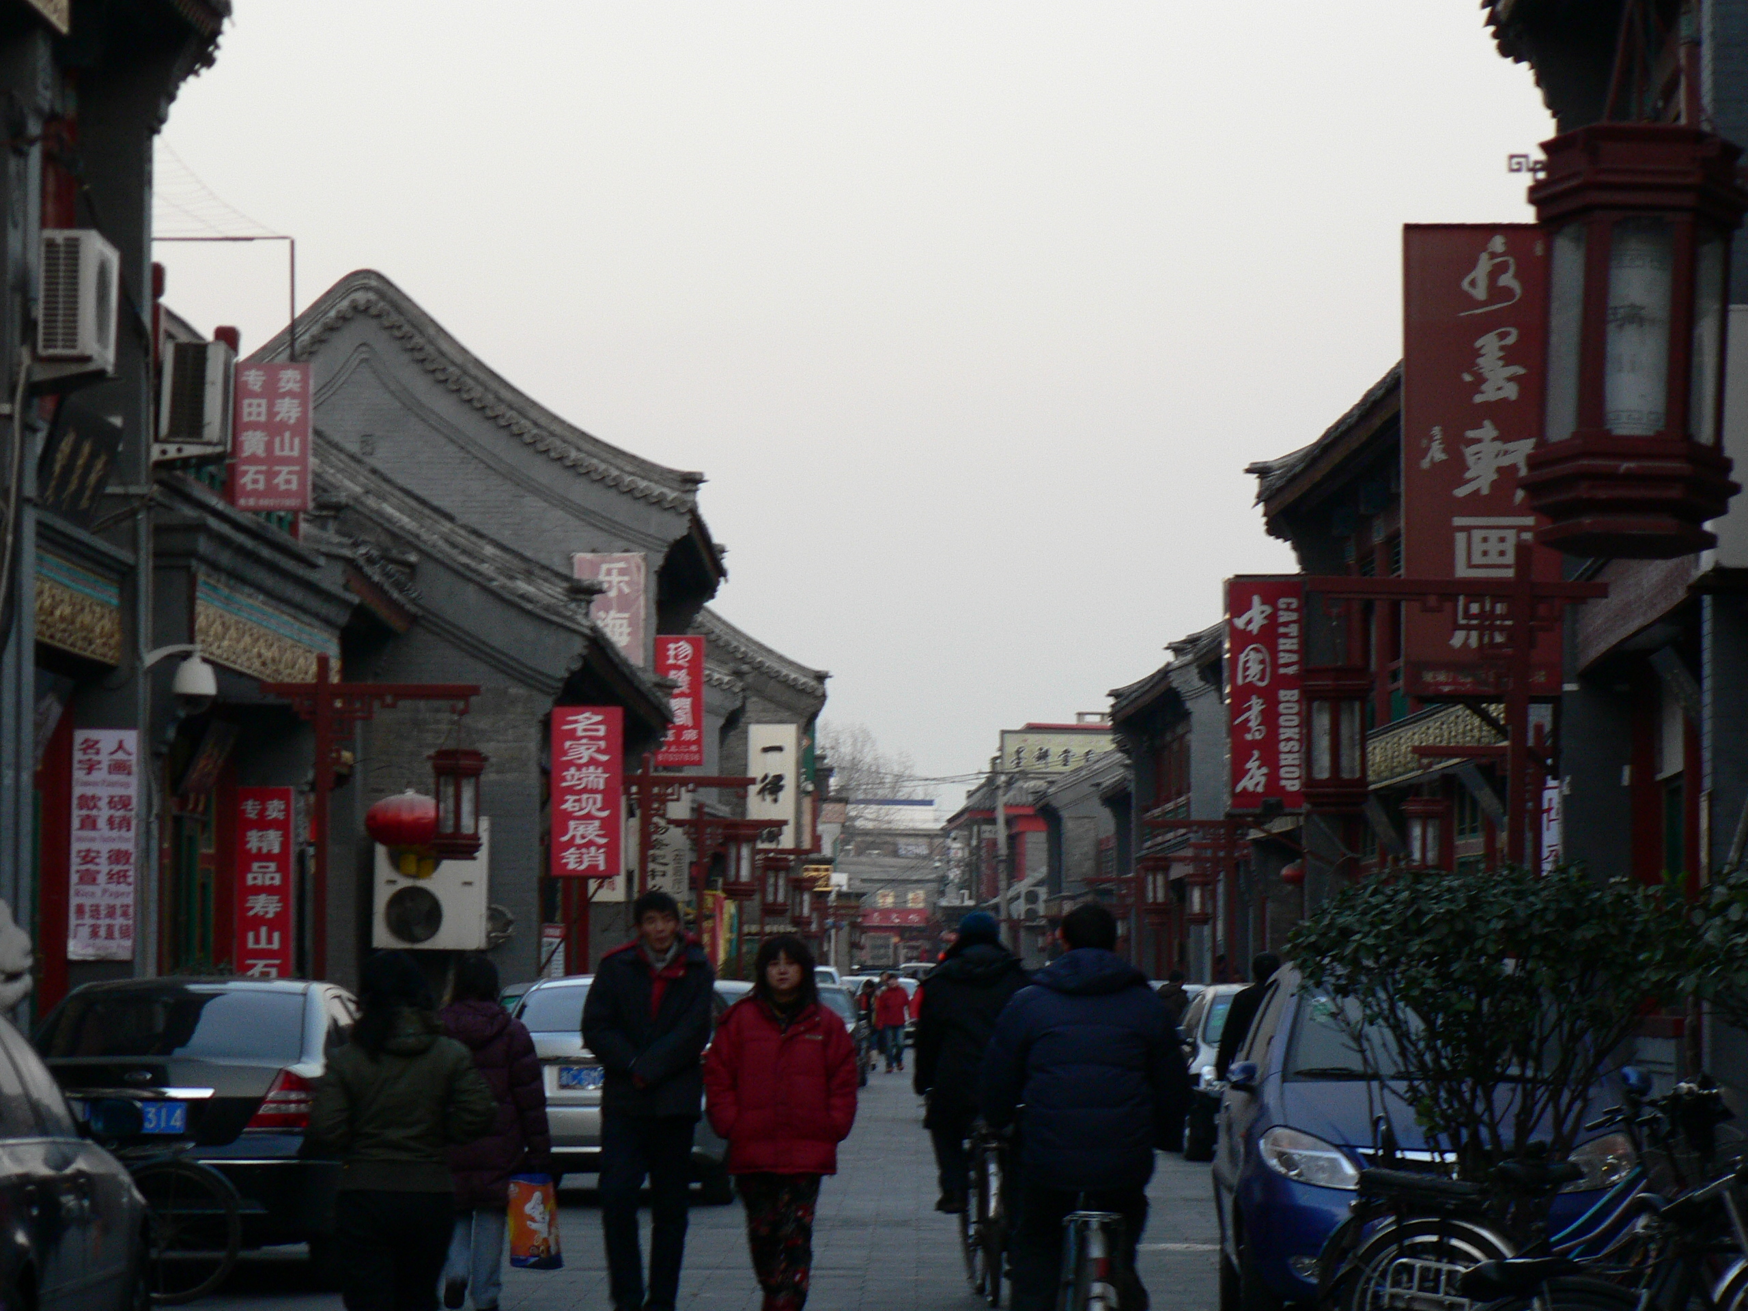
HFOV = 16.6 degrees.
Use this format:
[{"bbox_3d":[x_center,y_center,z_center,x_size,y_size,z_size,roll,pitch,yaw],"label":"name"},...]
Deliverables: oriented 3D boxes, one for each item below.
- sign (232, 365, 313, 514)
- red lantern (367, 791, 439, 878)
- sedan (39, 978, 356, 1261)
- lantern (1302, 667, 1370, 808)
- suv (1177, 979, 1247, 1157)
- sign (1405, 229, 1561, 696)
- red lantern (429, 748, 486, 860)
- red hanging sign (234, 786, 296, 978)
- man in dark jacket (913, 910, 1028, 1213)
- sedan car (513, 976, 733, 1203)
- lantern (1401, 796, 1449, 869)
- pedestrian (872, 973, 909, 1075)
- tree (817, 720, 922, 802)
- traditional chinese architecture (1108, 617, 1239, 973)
[{"bbox_3d":[-4.405,-1.605,44.000,0.590,1.090,0.070,0,-3,0],"label":"sign"},{"bbox_3d":[-3.632,1.394,47.000,0.670,0.680,0.670,0,-3,0],"label":"red lantern"},{"bbox_3d":[-3.150,2.235,28.300,1.810,1.440,4.730,0,-3,1],"label":"sedan"},{"bbox_3d":[2.539,0.454,33.000,0.390,0.780,0.410,0,-3,0],"label":"lantern"},{"bbox_3d":[3.330,3.399,50.000,1.740,1.520,4.250,0,-3,0],"label":"suv"},{"bbox_3d":[3.898,-1.251,38.500,1.020,3.020,0.130,0,-3,0],"label":"sign"},{"bbox_3d":[-3.223,1.157,46.500,0.450,0.850,0.480,0,-3,0],"label":"red lantern"},{"bbox_3d":[-4.303,1.656,42.500,0.420,1.480,0.070,0,-3,1],"label":"red hanging sign"},{"bbox_3d":[0.455,1.845,26.500,0.560,1.470,0.900,1,-3,-2],"label":"man in dark jacket"},{"bbox_3d":[-1.740,2.906,40.600,1.760,1.490,4.500,0,-3,1],"label":"sedan car"},{"bbox_3d":[4.952,1.638,54.000,0.390,0.770,0.410,0,-3,0],"label":"lantern"},{"bbox_3d":[0.274,5.910,96.500,0.500,1.620,0.320,0,-3,0],"label":"pedestrian"},{"bbox_3d":[-0.815,7.275,205.000,6.500,10.500,6.500,0,-3,0],"label":"tree"},{"bbox_3d":[7.200,3.070,97.000,5.500,7.500,15.000,0,-3,0],"label":"traditional chinese architecture"}]

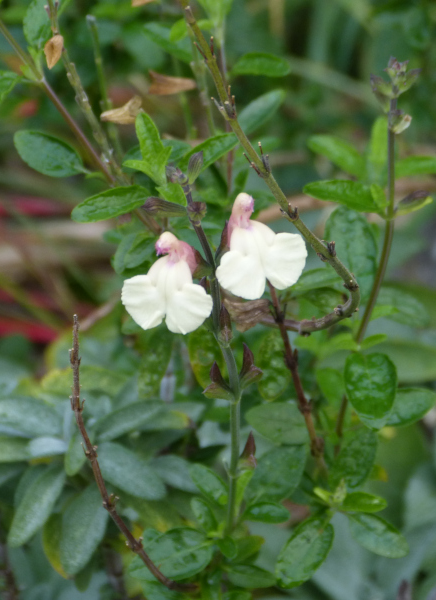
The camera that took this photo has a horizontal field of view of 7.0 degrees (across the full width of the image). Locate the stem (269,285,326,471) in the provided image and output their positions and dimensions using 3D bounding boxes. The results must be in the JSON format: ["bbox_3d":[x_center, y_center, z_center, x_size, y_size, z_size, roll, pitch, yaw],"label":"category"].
[{"bbox_3d":[0.023,0.022,1.020,0.005,0.056,0.005,-16,0,0],"label":"stem"}]

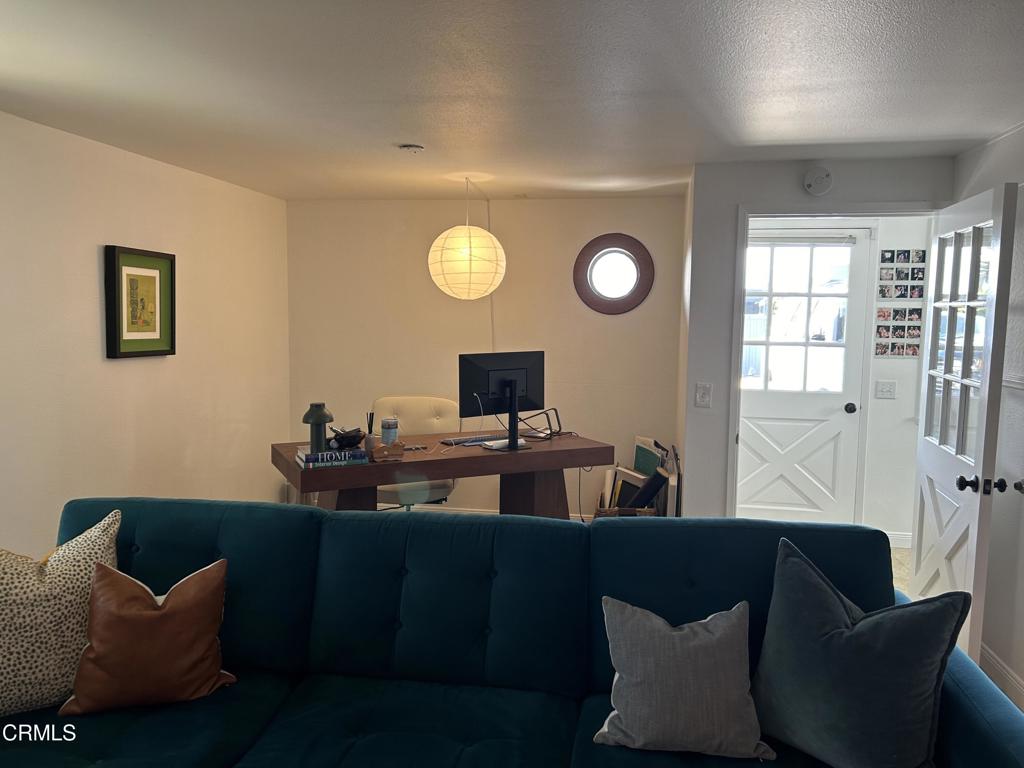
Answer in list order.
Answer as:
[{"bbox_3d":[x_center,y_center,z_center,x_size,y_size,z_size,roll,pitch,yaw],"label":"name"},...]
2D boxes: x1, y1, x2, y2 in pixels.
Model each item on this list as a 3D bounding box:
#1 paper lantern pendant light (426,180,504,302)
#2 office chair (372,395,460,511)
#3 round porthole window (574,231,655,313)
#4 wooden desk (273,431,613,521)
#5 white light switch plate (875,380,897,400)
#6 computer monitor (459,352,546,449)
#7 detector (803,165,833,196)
[{"bbox_3d":[-0.262,-0.857,4.534,0.455,0.701,0.455,1,5,0],"label":"paper lantern pendant light"},{"bbox_3d":[-0.588,0.598,4.661,0.580,0.990,0.600,0,5,-8],"label":"office chair"},{"bbox_3d":[0.694,-0.748,5.208,0.540,0.545,0.060,2,5,10],"label":"round porthole window"},{"bbox_3d":[-0.400,0.735,4.485,1.789,0.755,0.860,-2,6,-27],"label":"wooden desk"},{"bbox_3d":[2.404,0.041,4.944,0.120,0.117,0.012,2,6,9],"label":"white light switch plate"},{"bbox_3d":[-0.017,0.098,4.390,0.595,0.545,0.200,-3,6,-35],"label":"computer monitor"},{"bbox_3d":[1.518,-1.002,3.814,0.142,0.142,0.040,2,5,10],"label":"detector"}]

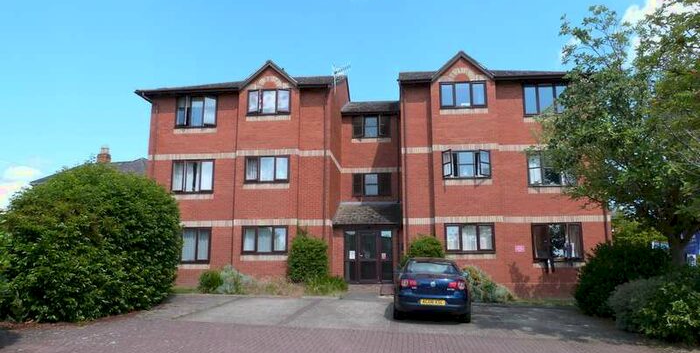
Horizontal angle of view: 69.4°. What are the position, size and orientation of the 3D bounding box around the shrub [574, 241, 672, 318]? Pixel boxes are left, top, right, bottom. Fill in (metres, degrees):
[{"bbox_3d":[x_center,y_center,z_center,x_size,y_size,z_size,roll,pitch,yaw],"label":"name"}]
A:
[{"bbox_3d":[7.412,2.727,13.817,2.400,1.900,2.100,-1,-11,7],"label":"shrub"}]

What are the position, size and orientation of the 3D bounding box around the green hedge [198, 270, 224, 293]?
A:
[{"bbox_3d":[-4.740,3.576,17.290,0.850,0.730,0.750,-1,-11,7],"label":"green hedge"}]

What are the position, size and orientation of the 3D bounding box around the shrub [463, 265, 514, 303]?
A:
[{"bbox_3d":[4.407,3.457,16.169,1.700,1.090,1.200,-1,-11,7],"label":"shrub"}]

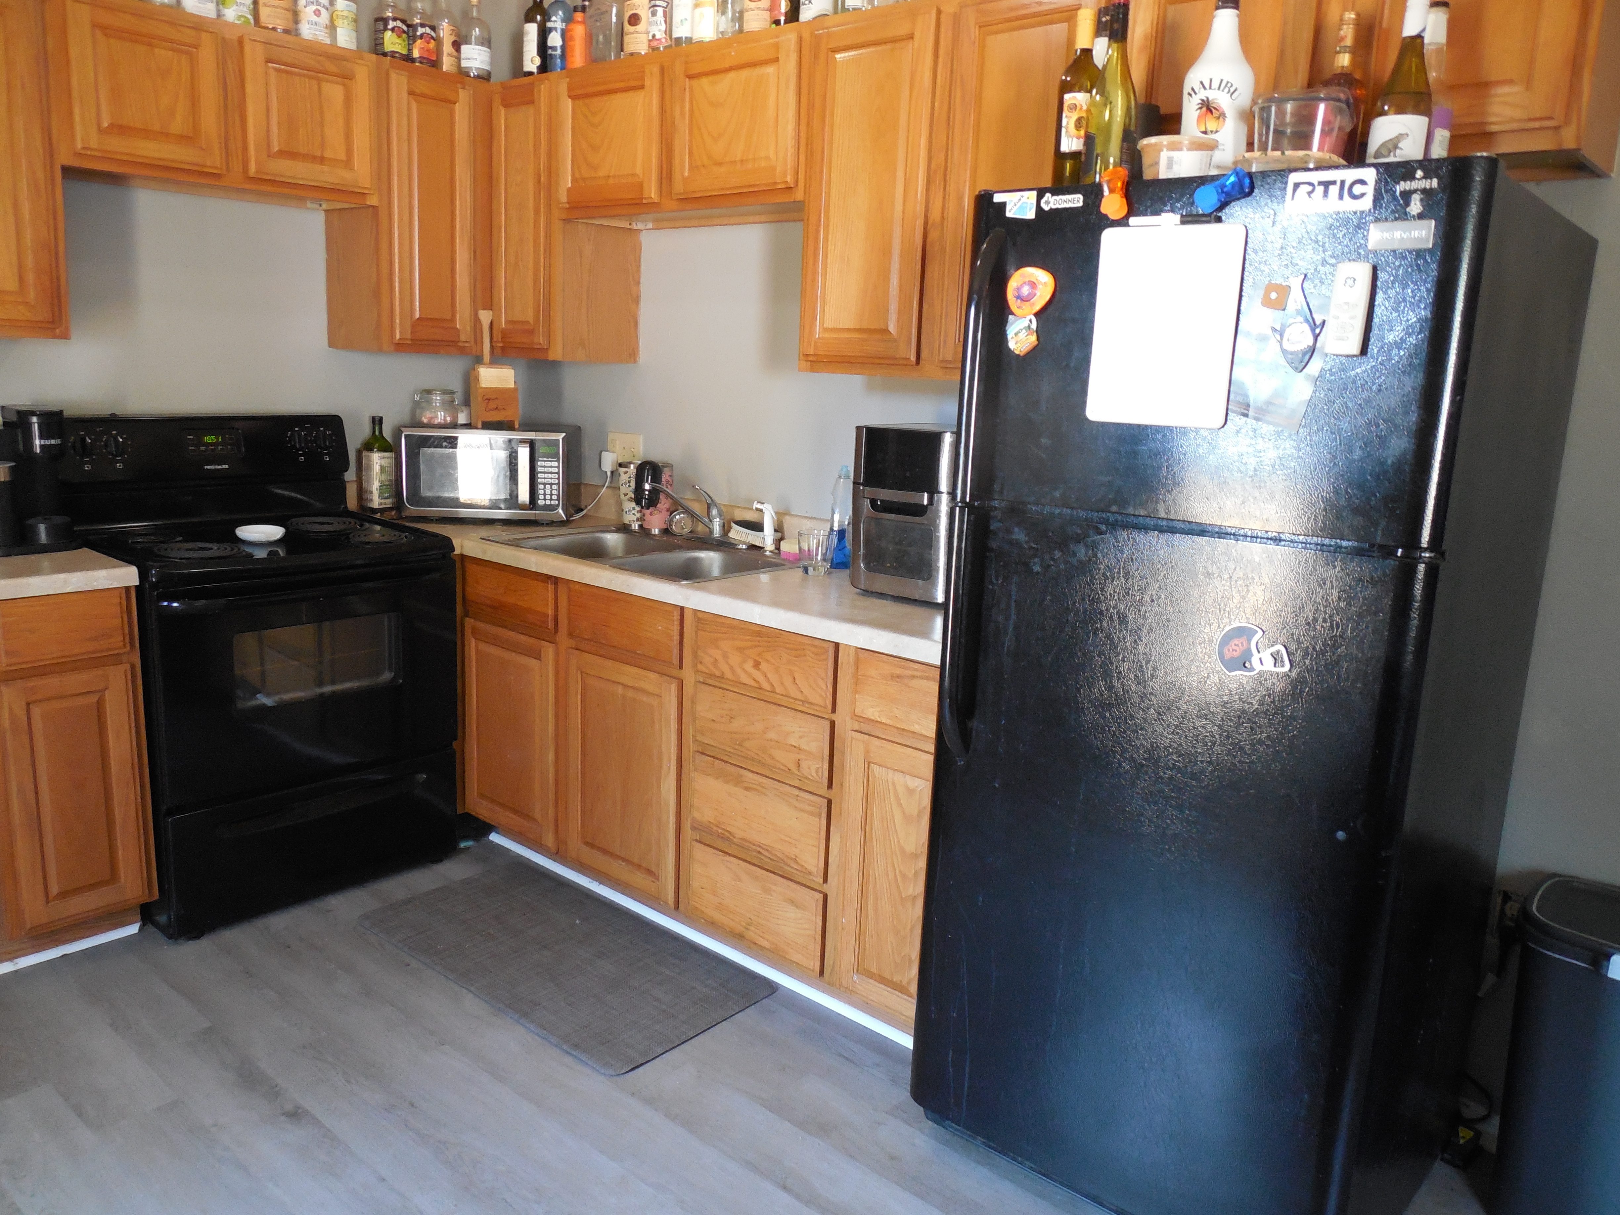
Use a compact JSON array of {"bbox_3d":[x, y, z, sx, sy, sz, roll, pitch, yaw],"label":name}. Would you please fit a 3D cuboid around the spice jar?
[{"bbox_3d":[-1.131,-0.611,3.556,0.128,0.112,0.120,-1,12,-18],"label":"spice jar"}]

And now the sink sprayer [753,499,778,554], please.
[{"bbox_3d":[-0.117,-0.213,3.130,0.067,0.138,0.044,1,12,-8],"label":"sink sprayer"}]

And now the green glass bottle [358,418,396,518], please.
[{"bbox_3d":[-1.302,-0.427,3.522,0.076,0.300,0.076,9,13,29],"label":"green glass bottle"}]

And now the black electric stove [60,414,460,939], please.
[{"bbox_3d":[-1.439,0.116,3.111,0.690,1.203,0.760,12,15,39],"label":"black electric stove"}]

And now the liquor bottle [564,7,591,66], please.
[{"bbox_3d":[-0.639,-1.555,3.238,0.072,0.190,0.070,1,12,-6],"label":"liquor bottle"}]

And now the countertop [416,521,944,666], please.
[{"bbox_3d":[-0.362,-0.125,3.110,2.270,0.042,0.640,12,15,39],"label":"countertop"}]

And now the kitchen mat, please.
[{"bbox_3d":[-0.606,0.823,2.806,1.000,0.014,0.495,12,15,37],"label":"kitchen mat"}]

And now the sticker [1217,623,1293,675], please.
[{"bbox_3d":[0.642,0.063,1.691,0.107,0.075,0.004,-3,5,42],"label":"sticker"}]

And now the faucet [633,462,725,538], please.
[{"bbox_3d":[-0.359,-0.300,3.296,0.265,0.212,0.090,2,12,-4],"label":"faucet"}]

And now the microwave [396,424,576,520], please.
[{"bbox_3d":[-0.964,-0.415,3.591,0.470,0.272,0.384,2,12,-5],"label":"microwave"}]

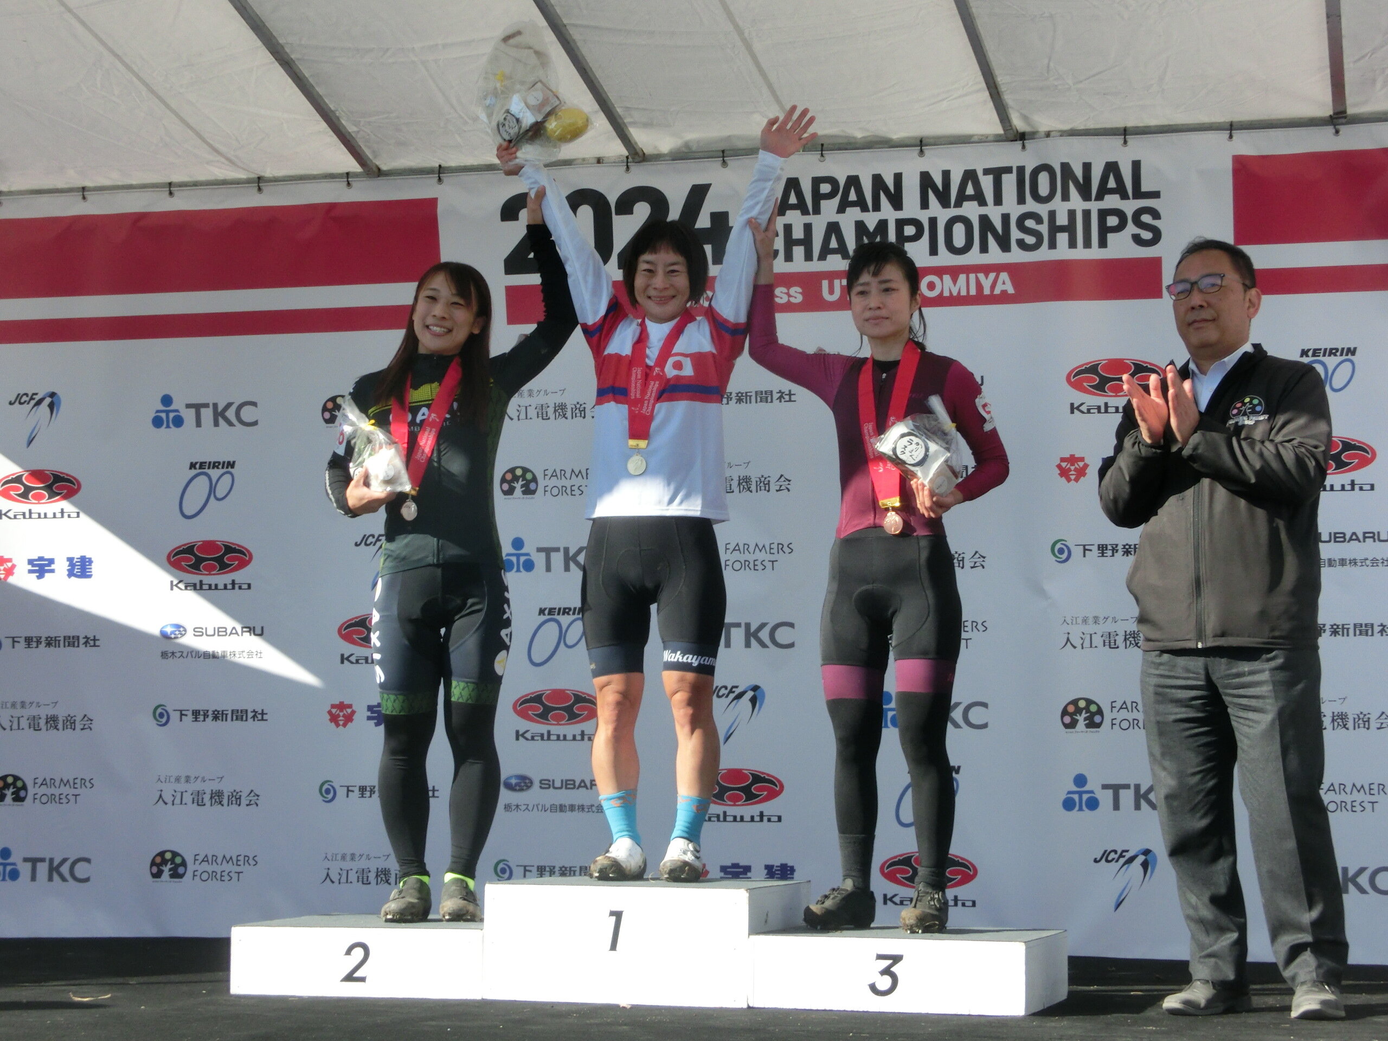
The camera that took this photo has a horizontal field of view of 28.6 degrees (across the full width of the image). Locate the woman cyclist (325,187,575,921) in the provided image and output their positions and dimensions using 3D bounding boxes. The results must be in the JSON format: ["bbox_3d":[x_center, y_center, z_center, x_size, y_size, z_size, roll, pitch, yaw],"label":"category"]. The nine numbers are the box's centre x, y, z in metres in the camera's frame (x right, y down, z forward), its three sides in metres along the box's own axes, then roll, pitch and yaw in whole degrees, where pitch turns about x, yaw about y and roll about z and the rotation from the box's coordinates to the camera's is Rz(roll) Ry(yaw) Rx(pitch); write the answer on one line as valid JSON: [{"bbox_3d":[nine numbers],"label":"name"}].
[{"bbox_3d":[-0.587,0.069,6.577,0.592,1.779,0.420,0,-6,2],"label":"woman cyclist"}]

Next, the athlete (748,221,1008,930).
[{"bbox_3d":[0.423,0.114,6.269,0.588,1.639,0.420,-1,-6,11],"label":"athlete"}]

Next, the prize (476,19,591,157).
[{"bbox_3d":[-0.383,-1.029,6.535,0.265,0.325,0.200,0,-6,8],"label":"prize"}]

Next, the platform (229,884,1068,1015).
[{"bbox_3d":[-0.097,0.955,6.220,1.815,0.254,0.570,-1,-6,16],"label":"platform"}]

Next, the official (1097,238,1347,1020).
[{"bbox_3d":[1.141,0.214,5.886,0.520,1.675,0.470,-3,-7,28],"label":"official"}]

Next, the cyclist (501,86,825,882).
[{"bbox_3d":[-0.088,-0.077,6.461,0.745,1.850,0.380,0,-6,8],"label":"cyclist"}]

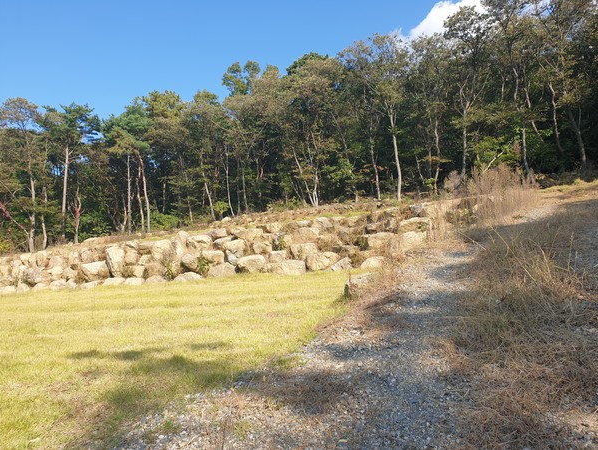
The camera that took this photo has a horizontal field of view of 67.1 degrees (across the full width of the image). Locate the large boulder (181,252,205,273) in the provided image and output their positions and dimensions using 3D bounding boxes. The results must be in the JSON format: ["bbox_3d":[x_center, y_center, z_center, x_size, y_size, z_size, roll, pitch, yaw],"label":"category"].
[{"bbox_3d":[-4.107,1.439,17.300,0.748,0.752,0.700,-1,-3,0],"label":"large boulder"}]

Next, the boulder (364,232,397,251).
[{"bbox_3d":[2.893,0.586,16.000,1.010,0.610,0.730,-3,-1,-3],"label":"boulder"}]

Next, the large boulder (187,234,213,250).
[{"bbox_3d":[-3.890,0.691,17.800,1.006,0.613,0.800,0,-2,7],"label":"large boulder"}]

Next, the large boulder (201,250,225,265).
[{"bbox_3d":[-3.016,1.147,15.900,0.800,0.470,0.580,-3,-1,-3],"label":"large boulder"}]

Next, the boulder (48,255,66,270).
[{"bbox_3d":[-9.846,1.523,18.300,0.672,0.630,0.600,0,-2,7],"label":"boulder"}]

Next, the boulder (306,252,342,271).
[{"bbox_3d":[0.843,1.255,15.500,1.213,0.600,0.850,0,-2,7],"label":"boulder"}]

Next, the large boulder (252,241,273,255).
[{"bbox_3d":[-1.458,0.899,18.000,0.859,0.548,0.700,-1,-3,0],"label":"large boulder"}]

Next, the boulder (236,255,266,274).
[{"bbox_3d":[-1.679,1.367,15.600,0.990,0.660,0.740,-3,-1,-3],"label":"boulder"}]

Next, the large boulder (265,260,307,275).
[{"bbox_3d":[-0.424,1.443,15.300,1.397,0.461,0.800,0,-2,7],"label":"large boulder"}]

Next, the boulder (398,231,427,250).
[{"bbox_3d":[3.929,0.536,15.600,0.990,0.660,0.740,-3,-1,-3],"label":"boulder"}]

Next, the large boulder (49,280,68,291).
[{"bbox_3d":[-9.071,2.282,17.000,0.576,0.420,0.550,-1,-3,0],"label":"large boulder"}]

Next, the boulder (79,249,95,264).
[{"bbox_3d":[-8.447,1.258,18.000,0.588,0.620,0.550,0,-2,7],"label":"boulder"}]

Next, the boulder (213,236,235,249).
[{"bbox_3d":[-2.760,0.648,16.700,0.770,0.420,0.560,-3,-1,-3],"label":"boulder"}]

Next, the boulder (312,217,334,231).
[{"bbox_3d":[1.022,-0.065,19.600,0.943,0.597,0.750,-1,-3,0],"label":"boulder"}]

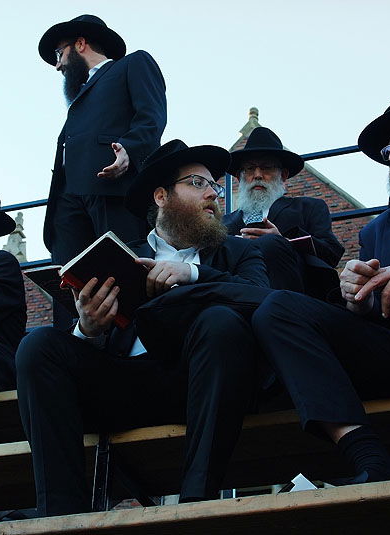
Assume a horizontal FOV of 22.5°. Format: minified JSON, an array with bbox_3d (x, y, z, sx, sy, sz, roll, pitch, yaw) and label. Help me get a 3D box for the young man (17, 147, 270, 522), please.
[{"bbox_3d":[-0.038,0.180,3.038,0.680,1.286,0.800,-15,-29,23],"label":"young man"}]

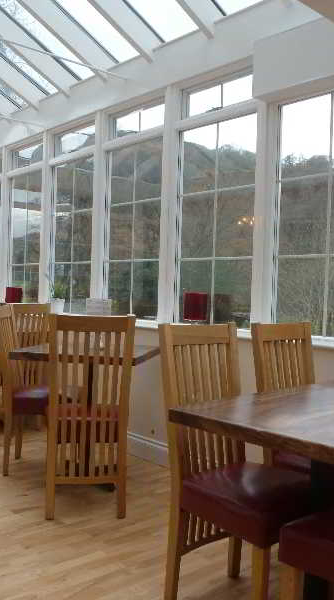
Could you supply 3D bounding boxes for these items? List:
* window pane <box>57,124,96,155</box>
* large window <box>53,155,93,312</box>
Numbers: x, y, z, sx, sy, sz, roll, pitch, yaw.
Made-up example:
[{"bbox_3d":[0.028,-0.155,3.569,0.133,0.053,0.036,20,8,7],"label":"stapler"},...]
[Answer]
[{"bbox_3d":[-0.816,-1.399,4.919,0.050,0.210,0.600,0,2,-42],"label":"window pane"},{"bbox_3d":[-0.850,-0.552,4.983,0.070,1.340,0.653,1,1,-43],"label":"large window"}]

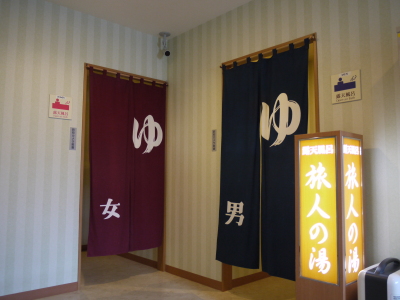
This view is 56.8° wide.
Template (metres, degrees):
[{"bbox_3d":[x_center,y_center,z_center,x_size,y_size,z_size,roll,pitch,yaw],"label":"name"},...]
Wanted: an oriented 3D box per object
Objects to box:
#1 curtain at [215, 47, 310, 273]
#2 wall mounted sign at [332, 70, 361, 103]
[{"bbox_3d":[0.464,0.081,2.897,0.100,1.720,0.895,4,-6,-42],"label":"curtain"},{"bbox_3d":[0.969,-0.415,2.457,0.010,0.199,0.201,4,-6,-42],"label":"wall mounted sign"}]

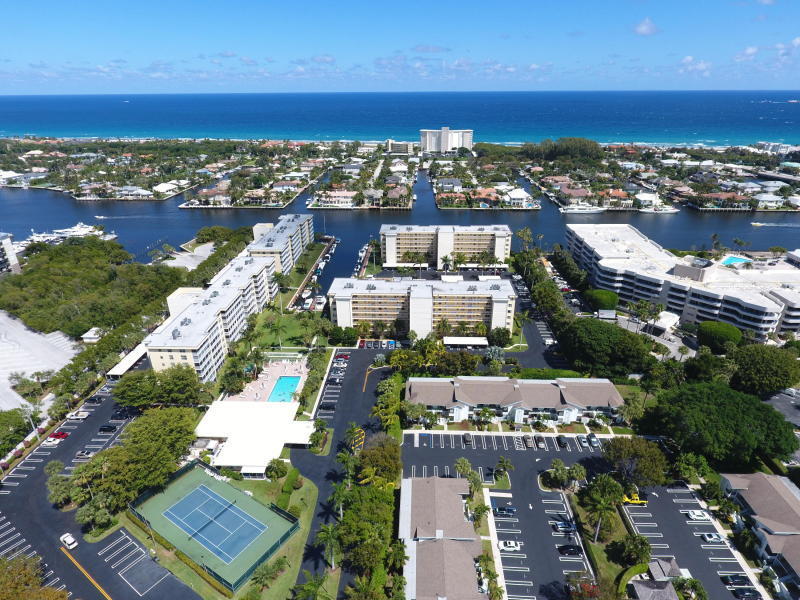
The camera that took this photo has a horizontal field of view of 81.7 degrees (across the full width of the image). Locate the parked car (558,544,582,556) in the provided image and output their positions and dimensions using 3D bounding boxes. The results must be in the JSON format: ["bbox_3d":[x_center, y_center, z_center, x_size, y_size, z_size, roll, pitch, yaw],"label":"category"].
[{"bbox_3d":[37.430,54.612,100.865,4.800,1.470,1.850,0,24,0],"label":"parked car"}]

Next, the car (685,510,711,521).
[{"bbox_3d":[69.890,50.199,107.720,4.750,1.440,1.830,1,24,2],"label":"car"}]

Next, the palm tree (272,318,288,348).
[{"bbox_3d":[-46.313,14.404,178.264,6.200,11.100,6.200,0,24,0],"label":"palm tree"}]

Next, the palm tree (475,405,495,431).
[{"bbox_3d":[24.797,35.035,136.706,4.800,7.000,4.800,1,24,2],"label":"palm tree"}]

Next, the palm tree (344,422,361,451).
[{"bbox_3d":[-12.432,38.594,127.025,4.900,9.300,4.900,0,24,0],"label":"palm tree"}]

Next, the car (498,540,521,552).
[{"bbox_3d":[24.153,53.866,101.871,4.500,1.450,1.820,0,24,1],"label":"car"}]

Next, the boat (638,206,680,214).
[{"bbox_3d":[213.773,-74.909,381.299,33.000,6.300,7.000,1,25,2],"label":"boat"}]

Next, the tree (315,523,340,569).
[{"bbox_3d":[-13.969,51.653,94.666,5.200,10.600,5.200,1,24,2],"label":"tree"}]

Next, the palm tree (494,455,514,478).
[{"bbox_3d":[27.145,43.481,119.130,4.500,6.100,4.500,1,24,2],"label":"palm tree"}]

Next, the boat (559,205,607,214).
[{"bbox_3d":[151.872,-76.440,382.944,38.000,8.500,7.800,0,24,1],"label":"boat"}]

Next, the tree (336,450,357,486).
[{"bbox_3d":[-12.776,43.384,115.906,5.400,9.800,5.400,0,24,0],"label":"tree"}]

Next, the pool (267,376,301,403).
[{"bbox_3d":[-38.848,30.802,155.787,7.600,1.500,16.000,1,24,2],"label":"pool"}]

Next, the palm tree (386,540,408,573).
[{"bbox_3d":[-0.475,53.946,95.622,4.900,7.300,4.900,0,24,0],"label":"palm tree"}]

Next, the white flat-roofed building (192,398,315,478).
[{"bbox_3d":[-41.145,38.733,131.595,34.000,3.900,27.600,1,24,2],"label":"white flat-roofed building"}]

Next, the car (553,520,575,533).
[{"bbox_3d":[37.945,51.499,105.068,4.500,1.650,1.850,1,24,2],"label":"car"}]

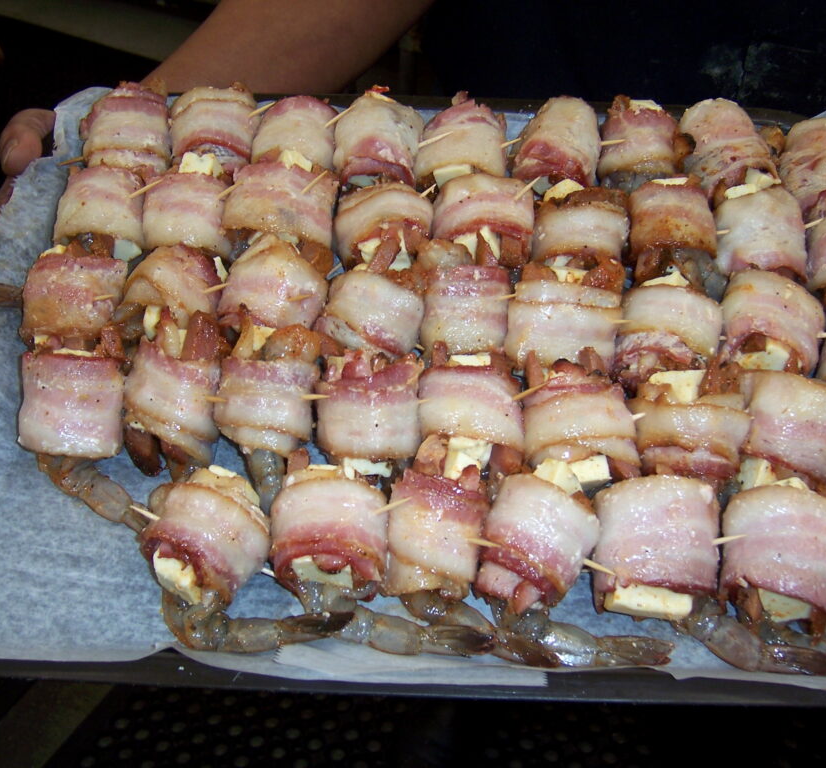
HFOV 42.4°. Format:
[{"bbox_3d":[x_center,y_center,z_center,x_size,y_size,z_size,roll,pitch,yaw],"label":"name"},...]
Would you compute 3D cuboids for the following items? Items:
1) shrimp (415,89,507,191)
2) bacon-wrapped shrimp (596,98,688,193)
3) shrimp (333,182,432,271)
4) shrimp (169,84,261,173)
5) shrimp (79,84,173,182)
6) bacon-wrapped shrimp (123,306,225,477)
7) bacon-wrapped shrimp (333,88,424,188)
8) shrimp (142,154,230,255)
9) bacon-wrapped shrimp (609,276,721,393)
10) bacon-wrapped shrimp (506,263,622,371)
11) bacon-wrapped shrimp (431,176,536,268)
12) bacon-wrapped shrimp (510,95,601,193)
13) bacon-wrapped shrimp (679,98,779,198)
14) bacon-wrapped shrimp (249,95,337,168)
[{"bbox_3d":[0.025,-0.127,0.564,0.045,0.035,0.045,2,60,0],"label":"shrimp"},{"bbox_3d":[0.121,-0.125,0.564,0.043,0.035,0.043,-3,60,-2],"label":"bacon-wrapped shrimp"},{"bbox_3d":[-0.016,-0.076,0.560,0.050,0.040,0.043,1,64,-1],"label":"shrimp"},{"bbox_3d":[-0.108,-0.134,0.585,0.047,0.040,0.043,-1,64,-3],"label":"shrimp"},{"bbox_3d":[-0.151,-0.132,0.563,0.044,0.035,0.044,-5,60,-4],"label":"shrimp"},{"bbox_3d":[-0.116,0.005,0.517,0.047,0.040,0.068,1,64,-1],"label":"bacon-wrapped shrimp"},{"bbox_3d":[-0.018,-0.127,0.562,0.044,0.036,0.045,2,60,0],"label":"bacon-wrapped shrimp"},{"bbox_3d":[-0.119,-0.091,0.564,0.046,0.040,0.047,-1,64,-3],"label":"shrimp"},{"bbox_3d":[0.119,-0.019,0.502,0.047,0.036,0.046,9,60,4],"label":"bacon-wrapped shrimp"},{"bbox_3d":[0.076,-0.029,0.540,0.055,0.040,0.050,1,64,-1],"label":"bacon-wrapped shrimp"},{"bbox_3d":[0.037,-0.082,0.564,0.053,0.040,0.044,1,64,-1],"label":"bacon-wrapped shrimp"},{"bbox_3d":[0.078,-0.128,0.588,0.046,0.040,0.043,9,64,2],"label":"bacon-wrapped shrimp"},{"bbox_3d":[0.165,-0.120,0.561,0.042,0.036,0.046,-9,61,-6],"label":"bacon-wrapped shrimp"},{"bbox_3d":[-0.062,-0.124,0.561,0.043,0.035,0.044,2,60,0],"label":"bacon-wrapped shrimp"}]

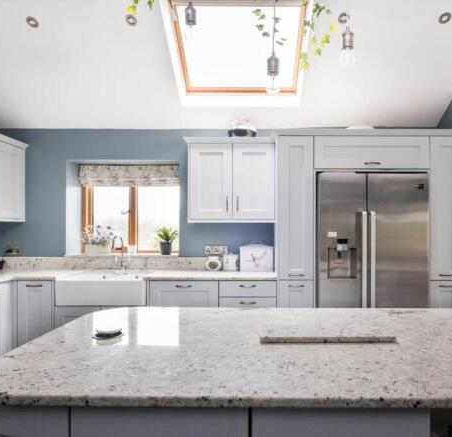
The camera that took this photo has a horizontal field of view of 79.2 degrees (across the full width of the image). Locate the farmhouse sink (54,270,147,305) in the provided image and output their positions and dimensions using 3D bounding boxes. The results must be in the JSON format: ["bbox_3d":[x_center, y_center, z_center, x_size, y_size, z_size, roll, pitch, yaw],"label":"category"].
[{"bbox_3d":[-1.059,0.652,2.575,0.779,0.218,0.470,0,-1,2],"label":"farmhouse sink"}]

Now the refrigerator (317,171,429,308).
[{"bbox_3d":[1.230,0.515,2.565,0.915,1.770,0.700,0,-1,0],"label":"refrigerator"}]

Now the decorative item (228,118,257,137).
[{"bbox_3d":[0.166,-0.891,2.700,0.270,0.200,0.240,0,-1,2],"label":"decorative item"}]

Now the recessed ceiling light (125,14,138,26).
[{"bbox_3d":[-0.756,-1.587,2.188,0.085,0.030,0.085,0,-39,0],"label":"recessed ceiling light"}]

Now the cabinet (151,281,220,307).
[{"bbox_3d":[-0.355,0.900,2.620,0.600,0.730,0.570,0,-1,0],"label":"cabinet"}]

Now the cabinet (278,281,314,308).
[{"bbox_3d":[0.610,0.905,2.625,0.300,0.730,0.570,0,-1,0],"label":"cabinet"}]

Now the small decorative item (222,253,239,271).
[{"bbox_3d":[0.049,0.434,2.760,0.155,0.175,0.140,0,-1,0],"label":"small decorative item"}]

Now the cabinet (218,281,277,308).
[{"bbox_3d":[0.202,0.939,2.650,0.498,0.790,0.580,0,-1,2],"label":"cabinet"}]

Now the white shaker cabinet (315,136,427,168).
[{"bbox_3d":[1.255,-0.555,2.620,0.980,0.280,0.570,0,-1,0],"label":"white shaker cabinet"}]

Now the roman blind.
[{"bbox_3d":[-1.070,-0.480,3.080,1.150,0.245,0.080,0,-1,0],"label":"roman blind"}]

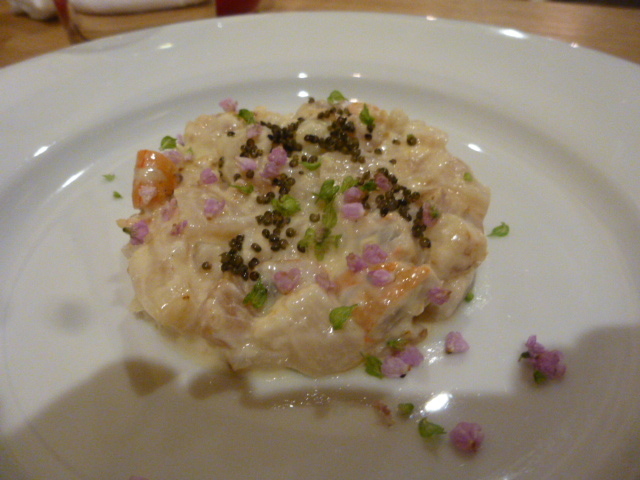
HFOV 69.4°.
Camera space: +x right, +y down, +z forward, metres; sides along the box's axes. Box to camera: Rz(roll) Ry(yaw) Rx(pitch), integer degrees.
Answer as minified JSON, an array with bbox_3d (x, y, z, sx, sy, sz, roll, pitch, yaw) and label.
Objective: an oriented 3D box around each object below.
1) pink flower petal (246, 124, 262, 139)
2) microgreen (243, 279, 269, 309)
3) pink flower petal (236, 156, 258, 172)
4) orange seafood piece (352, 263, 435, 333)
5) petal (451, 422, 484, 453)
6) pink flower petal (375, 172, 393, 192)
[{"bbox_3d":[-0.022,-0.036,0.155,0.005,0.003,0.003,-6,43,-7],"label":"pink flower petal"},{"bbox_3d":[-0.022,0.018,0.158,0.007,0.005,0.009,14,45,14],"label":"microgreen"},{"bbox_3d":[-0.021,-0.022,0.135,0.006,0.003,0.004,-7,43,-8],"label":"pink flower petal"},{"bbox_3d":[0.019,0.015,0.121,0.019,0.008,0.012,-33,52,-30],"label":"orange seafood piece"},{"bbox_3d":[0.031,0.041,0.096,0.007,0.005,0.005,25,48,25],"label":"petal"},{"bbox_3d":[0.018,-0.016,0.128,0.005,0.003,0.005,6,43,7],"label":"pink flower petal"}]

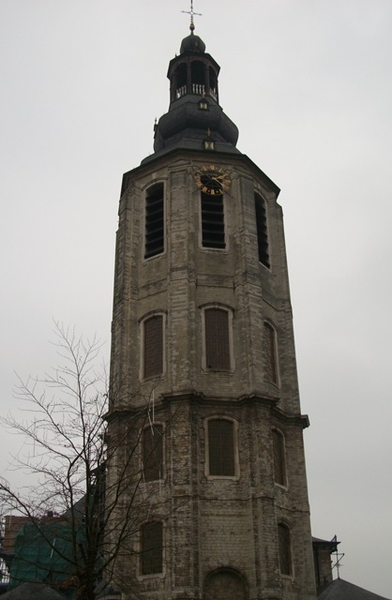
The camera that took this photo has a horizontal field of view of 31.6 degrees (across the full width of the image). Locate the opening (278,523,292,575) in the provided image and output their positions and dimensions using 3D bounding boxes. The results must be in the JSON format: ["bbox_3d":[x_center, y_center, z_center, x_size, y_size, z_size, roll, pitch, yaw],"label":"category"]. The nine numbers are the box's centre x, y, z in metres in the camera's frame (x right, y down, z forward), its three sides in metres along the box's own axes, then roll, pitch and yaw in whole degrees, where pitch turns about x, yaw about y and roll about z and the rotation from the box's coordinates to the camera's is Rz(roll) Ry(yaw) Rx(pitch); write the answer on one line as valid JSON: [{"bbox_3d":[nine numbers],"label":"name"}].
[{"bbox_3d":[4.028,11.436,31.948,0.300,2.229,1.196,-19,-33,30],"label":"opening"}]

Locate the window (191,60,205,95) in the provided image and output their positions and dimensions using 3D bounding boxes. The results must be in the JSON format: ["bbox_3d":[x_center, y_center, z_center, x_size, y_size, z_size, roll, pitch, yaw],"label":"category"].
[{"bbox_3d":[0.153,-14.970,46.645,0.960,3.024,0.250,4,-28,-9],"label":"window"}]

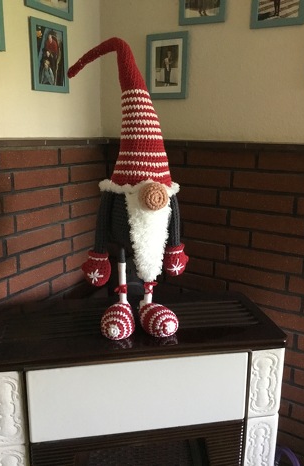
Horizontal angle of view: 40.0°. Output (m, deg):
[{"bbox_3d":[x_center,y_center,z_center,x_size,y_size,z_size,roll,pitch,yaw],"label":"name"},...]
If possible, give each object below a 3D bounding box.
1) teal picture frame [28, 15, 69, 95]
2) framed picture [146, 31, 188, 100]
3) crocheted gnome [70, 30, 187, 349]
[{"bbox_3d":[-0.347,-0.595,1.418,0.016,0.222,0.166,9,16,30],"label":"teal picture frame"},{"bbox_3d":[0.055,-0.596,1.503,0.166,0.222,0.016,9,16,30],"label":"framed picture"},{"bbox_3d":[-0.045,-0.113,1.002,0.295,0.680,0.245,-2,14,-14],"label":"crocheted gnome"}]

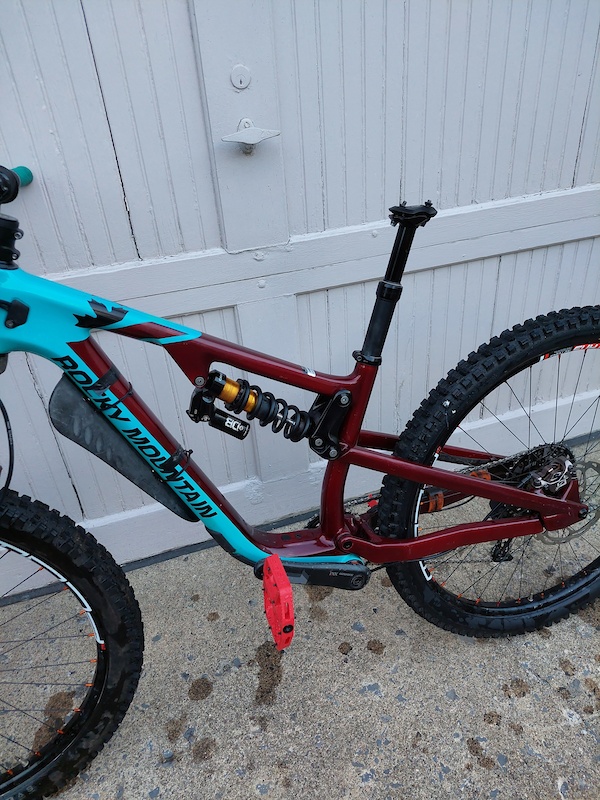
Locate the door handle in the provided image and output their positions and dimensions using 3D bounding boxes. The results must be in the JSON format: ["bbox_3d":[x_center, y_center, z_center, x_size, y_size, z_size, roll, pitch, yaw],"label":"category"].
[{"bbox_3d":[-0.096,-0.504,1.063,0.116,0.063,0.052,-13,32,-14],"label":"door handle"}]

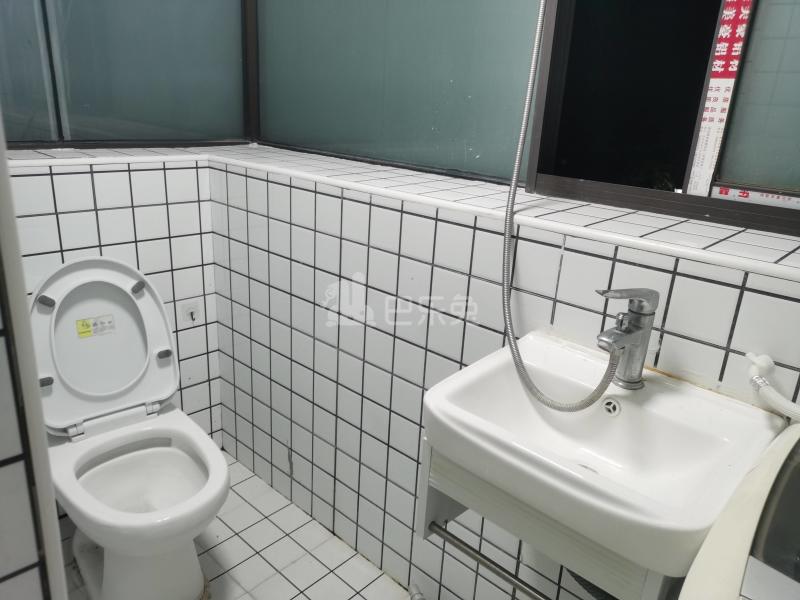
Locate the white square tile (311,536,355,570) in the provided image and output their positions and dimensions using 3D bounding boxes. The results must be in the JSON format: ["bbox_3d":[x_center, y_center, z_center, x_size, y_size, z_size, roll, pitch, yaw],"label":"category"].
[{"bbox_3d":[-0.185,0.718,1.758,0.098,0.009,0.098,19,25,39],"label":"white square tile"}]

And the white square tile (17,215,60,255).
[{"bbox_3d":[-0.943,-0.170,1.624,0.098,0.098,0.009,-14,26,-41],"label":"white square tile"}]

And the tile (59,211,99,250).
[{"bbox_3d":[-0.868,-0.188,1.685,0.097,0.097,0.010,-14,25,-41],"label":"tile"}]

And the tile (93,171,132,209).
[{"bbox_3d":[-0.792,-0.302,1.723,0.098,0.098,0.010,-15,26,-42],"label":"tile"}]

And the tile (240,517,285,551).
[{"bbox_3d":[-0.399,0.687,1.813,0.098,0.009,0.098,19,25,39],"label":"tile"}]

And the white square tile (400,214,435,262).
[{"bbox_3d":[0.043,-0.137,1.385,0.098,0.098,0.009,19,25,39],"label":"white square tile"}]

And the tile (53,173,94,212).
[{"bbox_3d":[-0.867,-0.285,1.658,0.097,0.097,0.010,-14,26,-41],"label":"tile"}]

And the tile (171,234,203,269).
[{"bbox_3d":[-0.660,-0.151,1.922,0.097,0.097,0.010,-14,26,-41],"label":"tile"}]

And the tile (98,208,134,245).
[{"bbox_3d":[-0.800,-0.208,1.757,0.097,0.097,0.010,-14,26,-41],"label":"tile"}]

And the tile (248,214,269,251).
[{"bbox_3d":[-0.404,-0.199,1.796,0.097,0.097,0.010,19,25,39],"label":"tile"}]

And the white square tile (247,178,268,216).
[{"bbox_3d":[-0.397,-0.292,1.763,0.098,0.098,0.009,19,25,39],"label":"white square tile"}]

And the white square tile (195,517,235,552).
[{"bbox_3d":[-0.542,0.684,1.814,0.097,0.010,0.097,20,27,39],"label":"white square tile"}]

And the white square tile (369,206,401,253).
[{"bbox_3d":[-0.030,-0.162,1.440,0.097,0.097,0.010,19,25,39],"label":"white square tile"}]

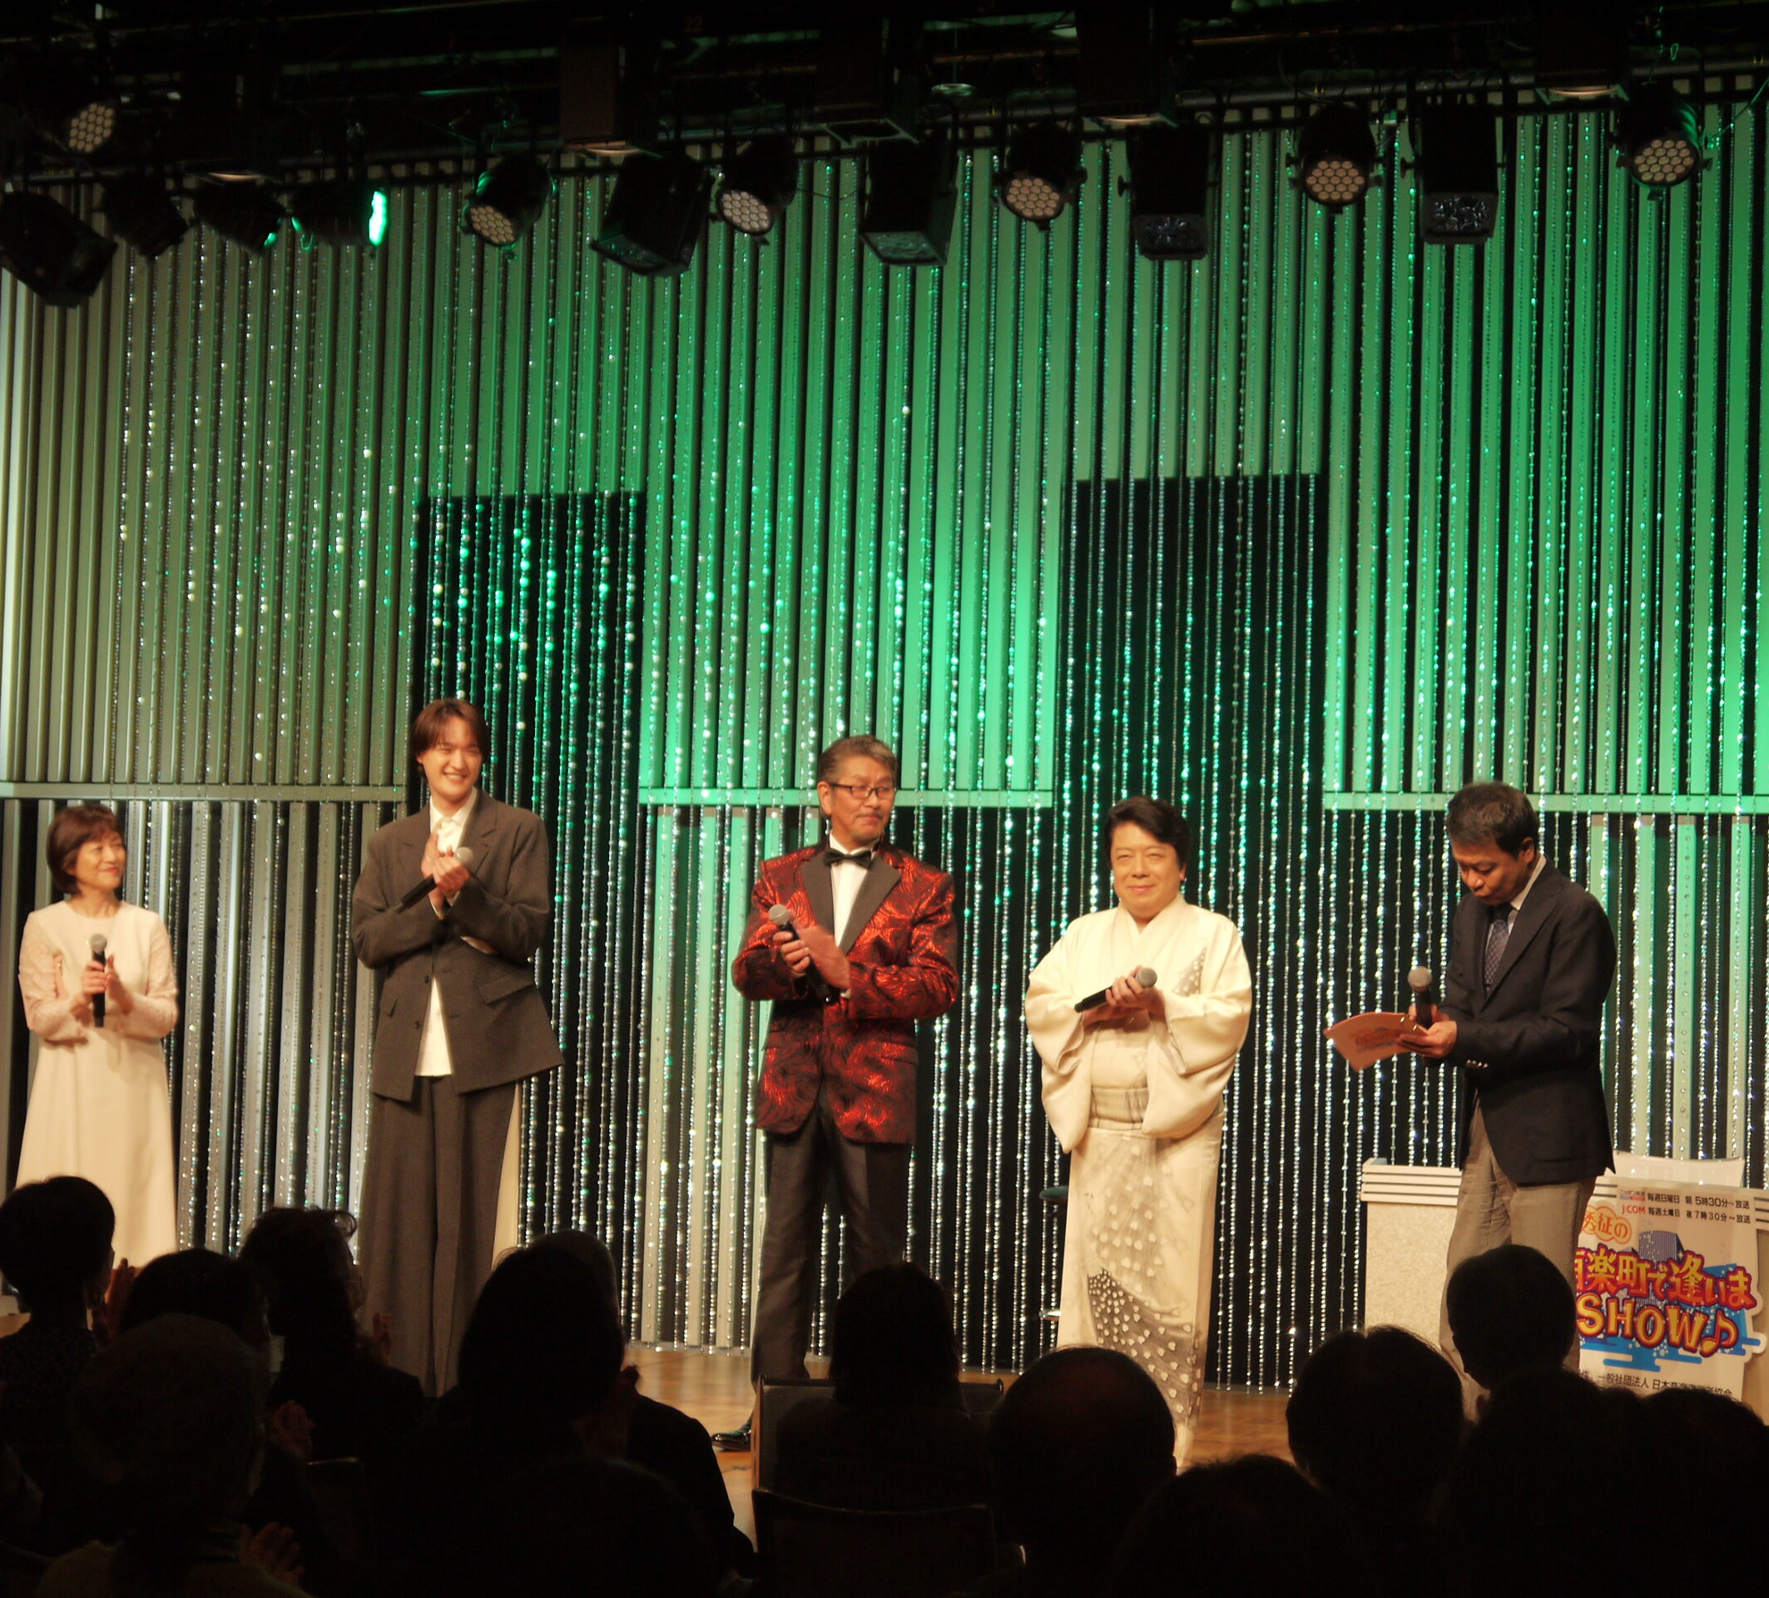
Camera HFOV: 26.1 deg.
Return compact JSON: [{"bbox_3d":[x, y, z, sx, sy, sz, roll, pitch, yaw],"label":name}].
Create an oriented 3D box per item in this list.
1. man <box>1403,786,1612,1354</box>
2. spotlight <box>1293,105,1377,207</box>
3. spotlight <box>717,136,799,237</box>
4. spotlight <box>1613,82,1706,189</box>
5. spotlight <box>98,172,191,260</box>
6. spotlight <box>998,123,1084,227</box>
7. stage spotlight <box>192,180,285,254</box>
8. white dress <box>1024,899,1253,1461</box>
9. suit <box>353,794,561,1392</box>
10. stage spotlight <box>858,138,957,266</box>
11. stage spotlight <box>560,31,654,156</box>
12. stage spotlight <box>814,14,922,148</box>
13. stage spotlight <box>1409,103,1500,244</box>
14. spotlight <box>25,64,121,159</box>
[{"bbox_3d":[1.454,0.789,8.900,0.500,1.657,0.500,4,-4,-41],"label":"man"},{"bbox_3d":[1.200,-1.713,10.187,0.205,0.250,0.200,1,-40,5],"label":"spotlight"},{"bbox_3d":[-0.360,-1.741,10.856,0.220,0.235,0.205,-1,-39,49],"label":"spotlight"},{"bbox_3d":[1.996,-1.709,9.833,0.220,0.235,0.205,2,-38,-11],"label":"spotlight"},{"bbox_3d":[-2.267,-1.783,11.680,0.200,0.250,0.205,-43,18,-23],"label":"spotlight"},{"bbox_3d":[0.434,-1.716,10.512,0.220,0.235,0.205,0,-33,32],"label":"spotlight"},{"bbox_3d":[-1.956,-1.760,11.545,0.250,0.200,0.205,30,-6,-6],"label":"stage spotlight"},{"bbox_3d":[0.609,0.909,9.100,0.530,1.336,0.420,1,-3,9],"label":"white dress"},{"bbox_3d":[-1.077,0.767,9.613,0.530,1.567,0.400,1,-3,13],"label":"suit"},{"bbox_3d":[0.066,-1.669,10.672,0.220,0.290,0.210,0,-17,24],"label":"stage spotlight"},{"bbox_3d":[-0.706,-1.791,9.707,0.200,0.310,0.200,0,3,26],"label":"stage spotlight"},{"bbox_3d":[-0.038,-1.719,9.069,0.180,0.260,0.190,0,-9,23],"label":"stage spotlight"},{"bbox_3d":[1.499,-1.641,10.048,0.220,0.290,0.210,2,-28,2],"label":"stage spotlight"},{"bbox_3d":[-2.122,-1.798,9.968,0.250,0.200,0.205,46,18,23],"label":"spotlight"}]

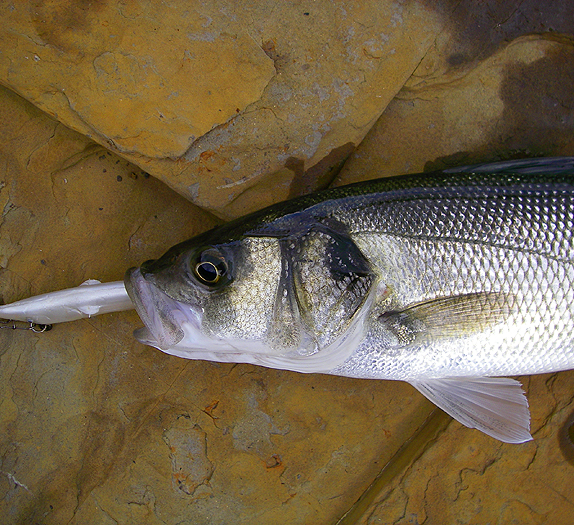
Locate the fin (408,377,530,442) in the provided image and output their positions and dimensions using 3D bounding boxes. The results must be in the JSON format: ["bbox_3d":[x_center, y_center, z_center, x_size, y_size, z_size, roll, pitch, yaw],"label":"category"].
[{"bbox_3d":[0.103,0.082,0.432,0.076,0.012,0.037,15,81,2],"label":"fin"}]

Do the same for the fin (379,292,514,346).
[{"bbox_3d":[0.089,0.031,0.422,0.075,0.010,0.025,-7,80,-1],"label":"fin"}]

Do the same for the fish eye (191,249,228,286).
[{"bbox_3d":[-0.043,0.003,0.435,0.021,0.010,0.021,0,80,9],"label":"fish eye"}]

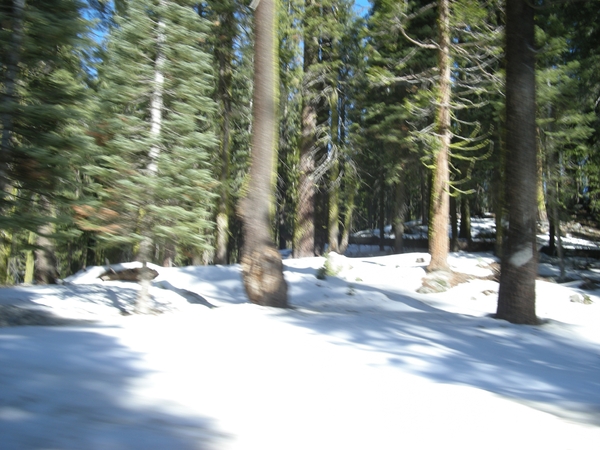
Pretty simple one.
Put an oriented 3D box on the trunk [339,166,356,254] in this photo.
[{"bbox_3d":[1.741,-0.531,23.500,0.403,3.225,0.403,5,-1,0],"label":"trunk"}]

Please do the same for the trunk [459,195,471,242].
[{"bbox_3d":[7.182,-0.240,28.000,0.458,2.008,0.458,1,-1,0],"label":"trunk"}]

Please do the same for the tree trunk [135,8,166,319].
[{"bbox_3d":[-2.634,-1.137,11.300,0.264,5.357,0.264,3,-1,0],"label":"tree trunk"}]

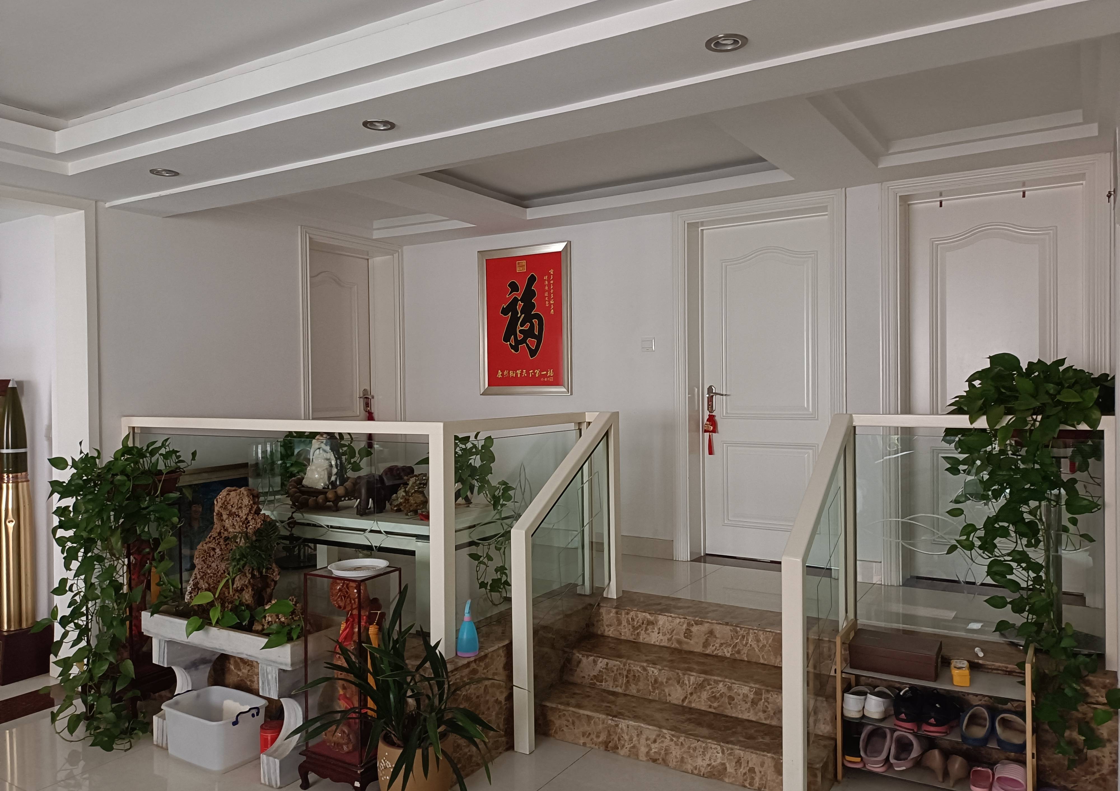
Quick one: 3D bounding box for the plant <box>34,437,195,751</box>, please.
[{"bbox_3d":[-1.984,0.813,3.636,0.590,1.240,0.510,0,1,32],"label":"plant"}]

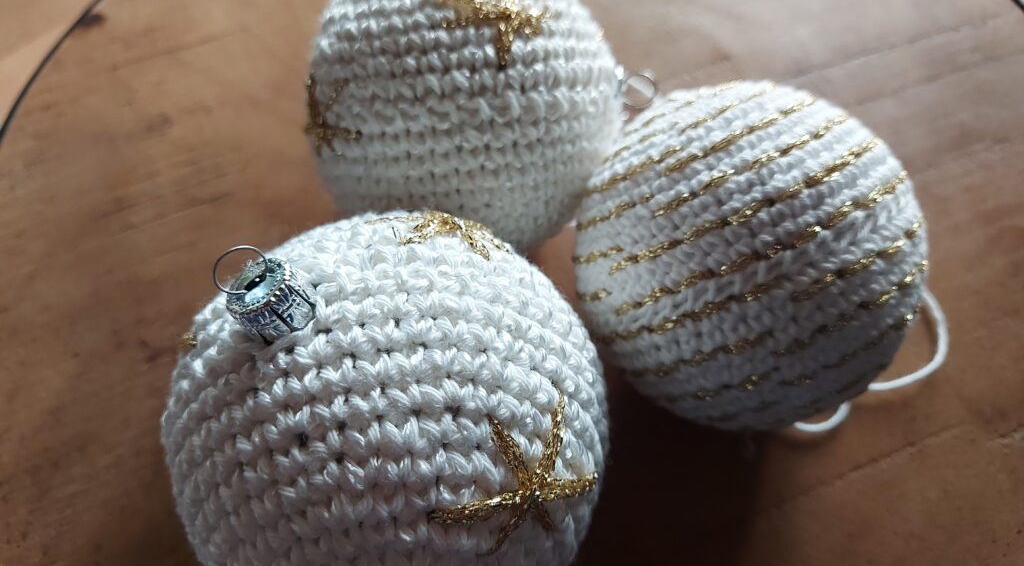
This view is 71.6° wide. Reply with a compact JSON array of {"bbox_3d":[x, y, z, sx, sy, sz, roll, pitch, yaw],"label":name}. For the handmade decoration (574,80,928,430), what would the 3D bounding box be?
[{"bbox_3d":[0.049,-0.006,0.154,0.072,0.072,0.072,4,61,0],"label":"handmade decoration"}]

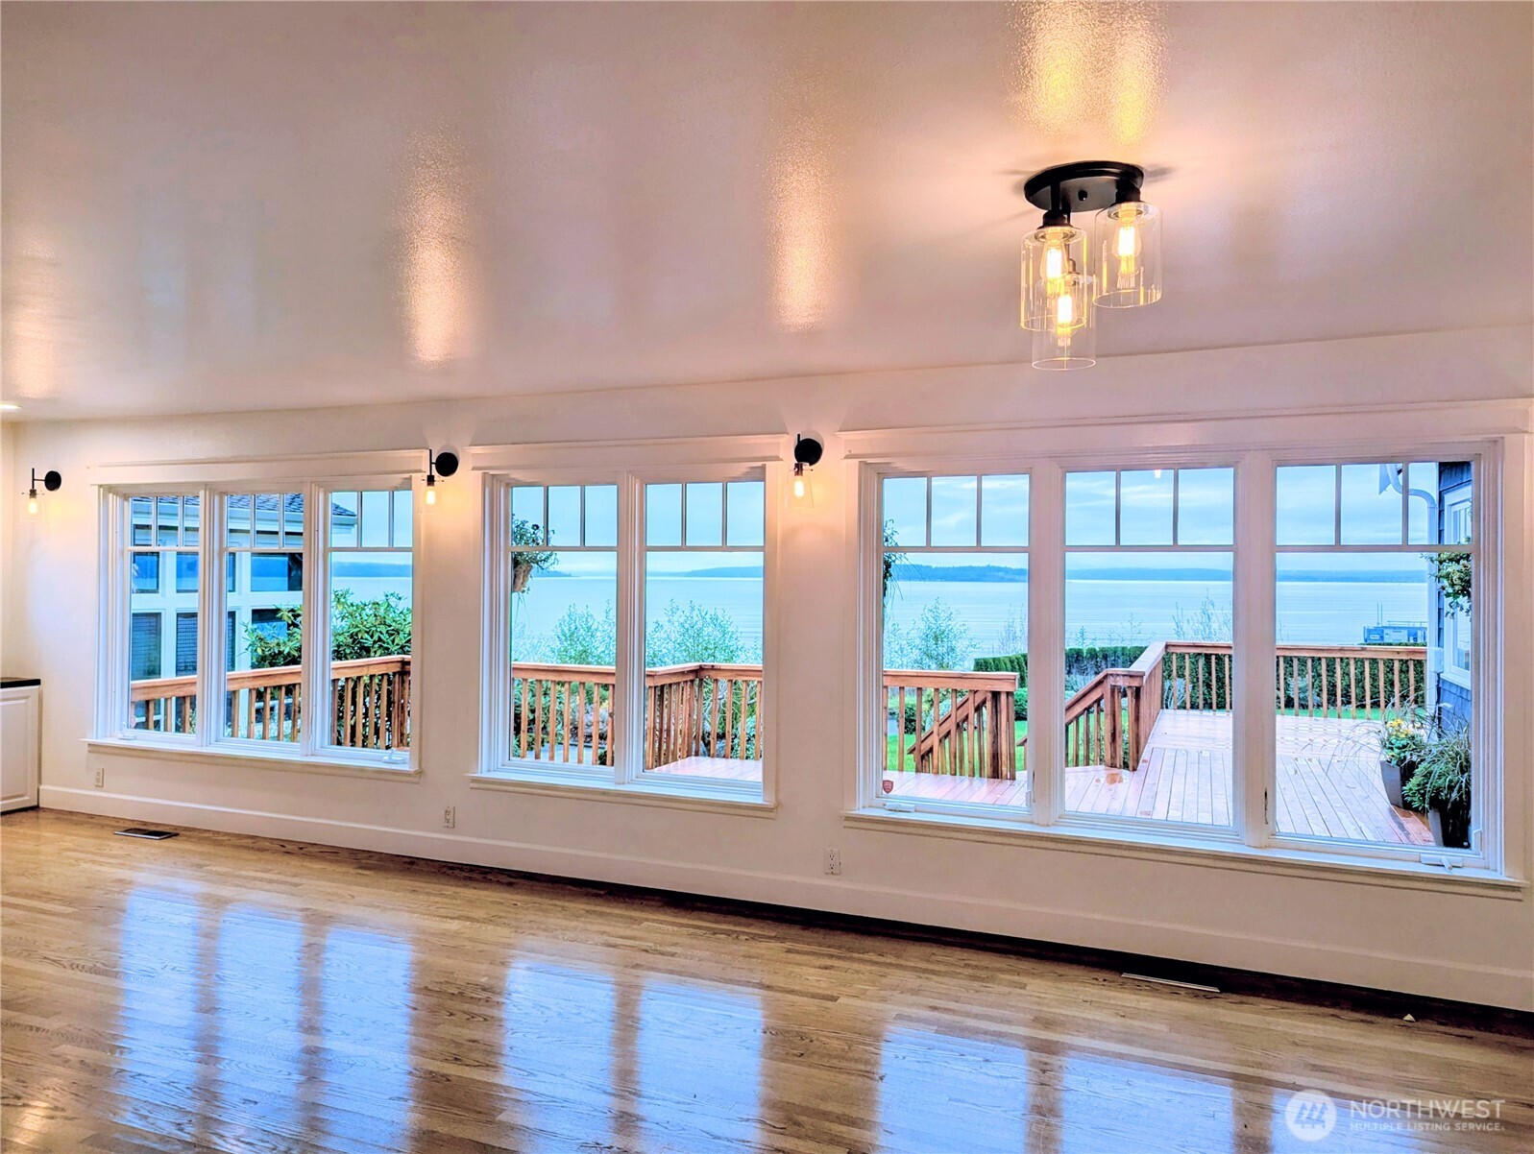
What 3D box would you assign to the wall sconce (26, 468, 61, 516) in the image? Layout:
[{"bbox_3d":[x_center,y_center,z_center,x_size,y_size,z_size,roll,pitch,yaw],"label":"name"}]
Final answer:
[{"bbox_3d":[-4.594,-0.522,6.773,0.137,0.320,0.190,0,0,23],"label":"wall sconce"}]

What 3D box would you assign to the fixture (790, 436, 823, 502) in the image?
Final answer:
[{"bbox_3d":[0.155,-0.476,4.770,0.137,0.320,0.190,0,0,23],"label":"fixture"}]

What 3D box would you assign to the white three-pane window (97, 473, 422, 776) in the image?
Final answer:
[{"bbox_3d":[-3.034,0.236,6.270,2.470,1.570,0.140,0,0,23],"label":"white three-pane window"}]

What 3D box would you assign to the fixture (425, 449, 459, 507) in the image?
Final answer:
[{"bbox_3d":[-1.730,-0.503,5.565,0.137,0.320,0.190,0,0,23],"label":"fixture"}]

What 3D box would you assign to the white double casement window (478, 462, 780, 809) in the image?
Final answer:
[{"bbox_3d":[-0.729,0.253,5.298,1.610,1.570,0.140,0,0,23],"label":"white double casement window"}]

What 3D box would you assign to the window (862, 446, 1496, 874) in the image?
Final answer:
[{"bbox_3d":[1.509,0.276,4.343,2.500,1.610,0.140,0,0,23],"label":"window"}]

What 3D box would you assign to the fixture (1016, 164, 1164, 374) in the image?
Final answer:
[{"bbox_3d":[0.748,-0.703,2.462,0.300,0.420,0.300,0,0,23],"label":"fixture"}]

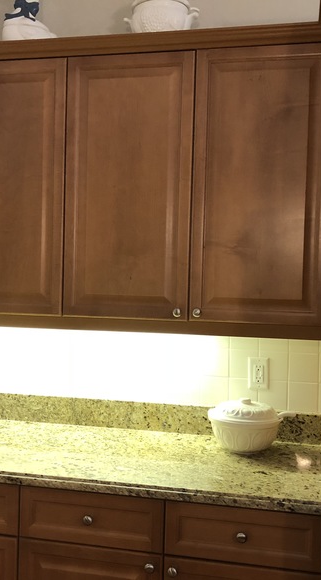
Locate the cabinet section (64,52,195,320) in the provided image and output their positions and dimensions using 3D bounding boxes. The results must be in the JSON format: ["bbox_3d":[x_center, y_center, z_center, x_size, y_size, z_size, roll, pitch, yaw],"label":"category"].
[{"bbox_3d":[-0.078,-0.352,2.272,0.445,0.890,0.329,2,1,12],"label":"cabinet section"}]

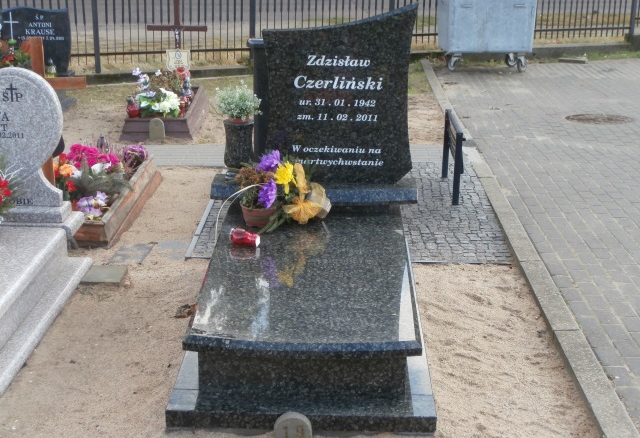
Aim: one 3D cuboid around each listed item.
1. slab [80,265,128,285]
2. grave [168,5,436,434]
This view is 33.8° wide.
[{"bbox_3d":[-1.119,0.306,5.437,0.220,0.040,0.250,1,18,0],"label":"slab"},{"bbox_3d":[-0.038,-0.166,4.495,1.000,1.343,1.905,1,18,1],"label":"grave"}]

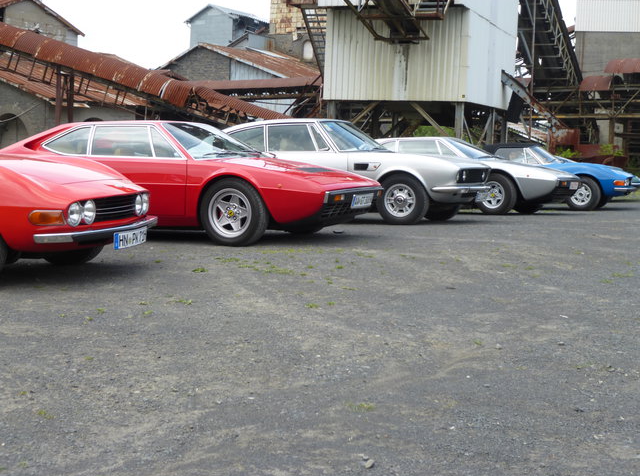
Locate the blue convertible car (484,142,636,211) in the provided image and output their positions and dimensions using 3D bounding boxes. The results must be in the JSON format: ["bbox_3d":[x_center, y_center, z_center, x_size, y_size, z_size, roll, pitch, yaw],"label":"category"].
[{"bbox_3d":[3.867,-1.253,18.284,4.110,1.220,1.710,5,6,25],"label":"blue convertible car"}]

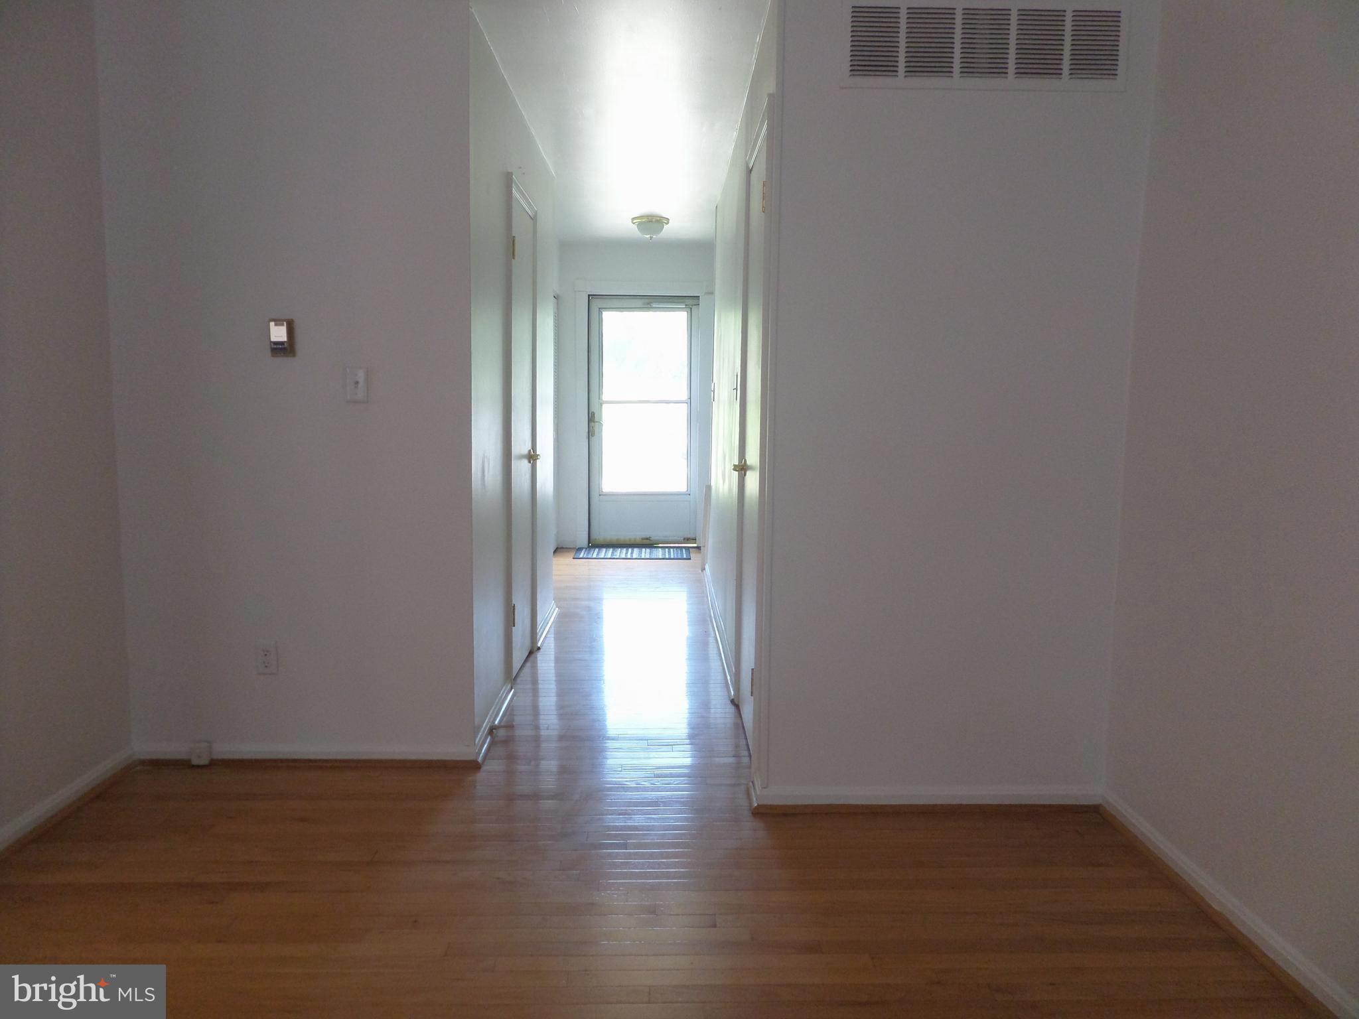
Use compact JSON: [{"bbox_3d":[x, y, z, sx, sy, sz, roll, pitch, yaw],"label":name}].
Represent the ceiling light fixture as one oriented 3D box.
[{"bbox_3d":[-0.200,-1.949,6.562,0.266,0.136,0.266,1,7,-1],"label":"ceiling light fixture"}]

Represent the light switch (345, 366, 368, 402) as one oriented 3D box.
[{"bbox_3d":[-1.043,-0.401,3.038,0.069,0.116,0.016,1,7,-1],"label":"light switch"}]

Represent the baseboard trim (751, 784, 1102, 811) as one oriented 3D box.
[{"bbox_3d":[0.767,0.880,2.884,1.088,0.079,0.025,1,7,-1],"label":"baseboard trim"}]

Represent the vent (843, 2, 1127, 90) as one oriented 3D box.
[{"bbox_3d":[0.854,-1.303,2.637,0.805,0.237,0.020,1,7,-1],"label":"vent"}]

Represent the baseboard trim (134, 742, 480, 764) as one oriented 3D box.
[{"bbox_3d":[-1.254,0.822,3.170,1.170,0.067,0.025,1,7,-1],"label":"baseboard trim"}]

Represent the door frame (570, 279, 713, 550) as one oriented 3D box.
[{"bbox_3d":[-0.295,-0.757,7.766,1.154,2.188,0.130,1,7,-1],"label":"door frame"}]

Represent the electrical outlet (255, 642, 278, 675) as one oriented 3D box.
[{"bbox_3d":[-1.375,0.497,3.138,0.069,0.115,0.010,1,7,-1],"label":"electrical outlet"}]

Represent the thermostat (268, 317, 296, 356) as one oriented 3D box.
[{"bbox_3d":[-1.270,-0.547,3.006,0.077,0.118,0.037,1,7,-1],"label":"thermostat"}]

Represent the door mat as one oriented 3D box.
[{"bbox_3d":[-0.373,0.354,7.628,0.918,0.010,0.570,1,7,-1],"label":"door mat"}]

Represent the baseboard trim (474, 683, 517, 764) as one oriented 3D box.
[{"bbox_3d":[-0.687,0.786,3.561,0.032,0.067,0.796,1,7,-1],"label":"baseboard trim"}]

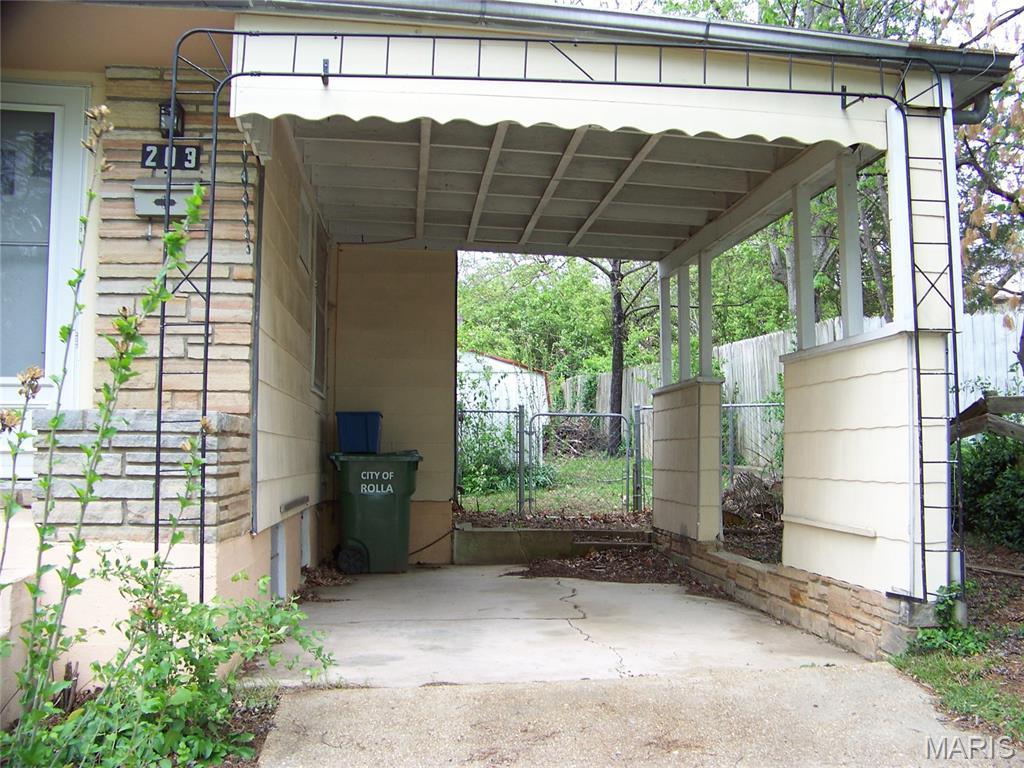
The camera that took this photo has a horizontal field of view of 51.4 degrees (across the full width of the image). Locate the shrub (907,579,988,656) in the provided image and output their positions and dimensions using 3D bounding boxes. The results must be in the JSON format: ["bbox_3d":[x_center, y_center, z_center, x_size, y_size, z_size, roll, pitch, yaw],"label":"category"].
[{"bbox_3d":[2.175,1.161,5.275,0.370,0.370,0.300,0,-4,-6],"label":"shrub"}]

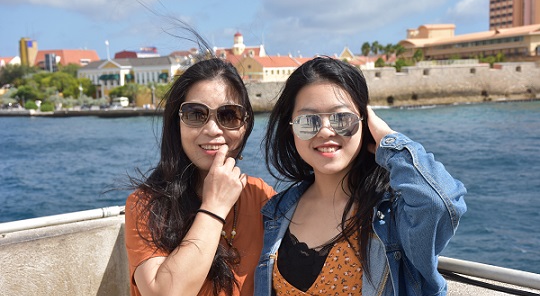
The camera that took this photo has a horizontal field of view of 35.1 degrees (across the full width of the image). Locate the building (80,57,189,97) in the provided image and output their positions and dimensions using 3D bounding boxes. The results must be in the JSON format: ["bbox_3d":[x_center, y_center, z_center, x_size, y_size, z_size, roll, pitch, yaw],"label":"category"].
[{"bbox_3d":[-44.045,-21.474,268.000,32.000,13.500,15.000,0,5,7],"label":"building"}]

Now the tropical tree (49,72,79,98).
[{"bbox_3d":[-60.387,-18.423,250.000,8.600,8.600,8.000,-1,5,0],"label":"tropical tree"}]

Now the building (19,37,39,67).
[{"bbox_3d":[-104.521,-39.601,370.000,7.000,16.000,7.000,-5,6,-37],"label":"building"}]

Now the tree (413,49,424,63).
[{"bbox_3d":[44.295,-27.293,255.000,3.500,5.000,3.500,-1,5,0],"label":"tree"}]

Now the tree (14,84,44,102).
[{"bbox_3d":[-67.517,-15.019,240.000,8.200,6.000,7.500,-1,5,0],"label":"tree"}]

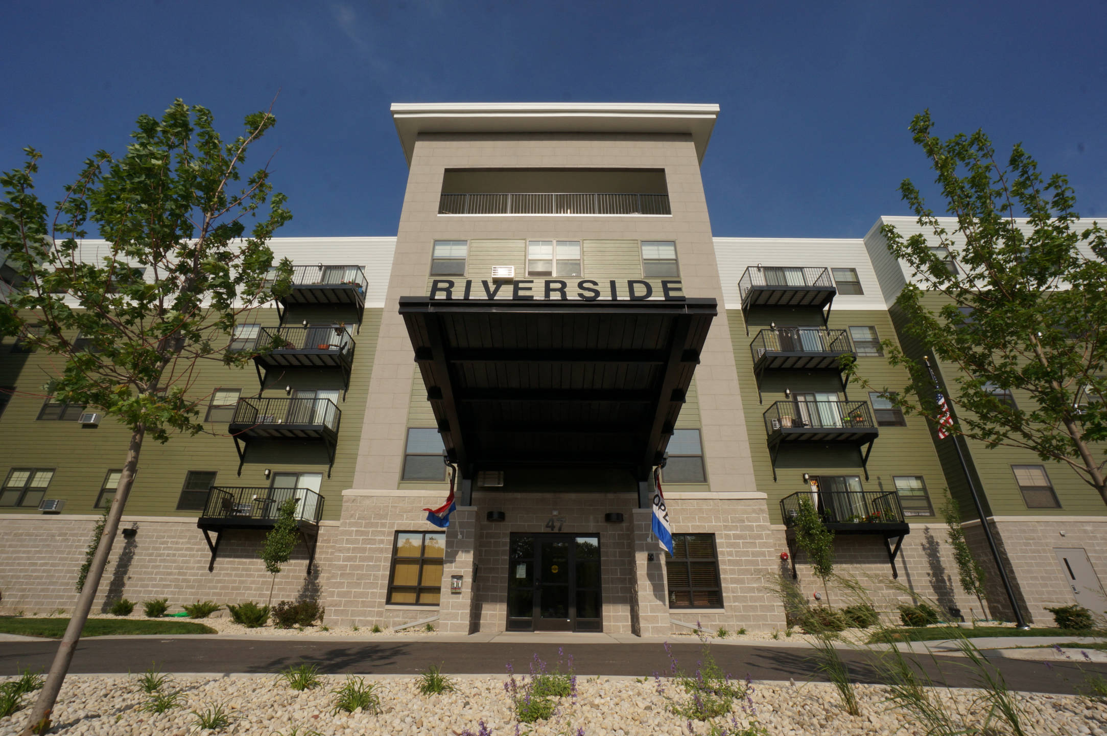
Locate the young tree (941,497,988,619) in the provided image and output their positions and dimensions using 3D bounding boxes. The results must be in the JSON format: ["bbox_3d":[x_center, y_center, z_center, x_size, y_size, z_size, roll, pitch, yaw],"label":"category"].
[{"bbox_3d":[13.429,6.015,15.020,0.840,3.930,0.850,0,-25,1],"label":"young tree"}]

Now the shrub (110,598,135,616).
[{"bbox_3d":[-13.942,7.789,14.961,0.850,0.530,0.800,0,-25,1],"label":"shrub"}]

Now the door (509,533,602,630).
[{"bbox_3d":[0.008,5.221,11.336,2.300,2.230,0.120,0,-25,1],"label":"door"}]

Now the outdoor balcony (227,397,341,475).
[{"bbox_3d":[-10.106,2.625,17.280,3.530,2.650,1.350,0,-25,1],"label":"outdoor balcony"}]

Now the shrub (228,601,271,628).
[{"bbox_3d":[-7.206,5.809,10.903,0.900,0.507,0.900,0,-25,0],"label":"shrub"}]

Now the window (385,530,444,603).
[{"bbox_3d":[-3.323,4.989,11.546,1.480,1.700,0.120,0,-25,0],"label":"window"}]

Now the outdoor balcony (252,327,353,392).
[{"bbox_3d":[-10.384,-0.318,19.101,3.570,2.450,1.470,0,-25,1],"label":"outdoor balcony"}]

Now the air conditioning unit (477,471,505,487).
[{"bbox_3d":[-1.663,2.992,12.332,0.710,0.420,0.320,0,-25,1],"label":"air conditioning unit"}]

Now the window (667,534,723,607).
[{"bbox_3d":[3.332,4.944,11.289,1.490,1.710,0.130,0,-25,1],"label":"window"}]

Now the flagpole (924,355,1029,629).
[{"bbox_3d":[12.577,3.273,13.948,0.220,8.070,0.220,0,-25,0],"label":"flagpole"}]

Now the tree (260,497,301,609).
[{"bbox_3d":[-8.464,5.771,14.141,1.150,3.480,1.140,0,-25,1],"label":"tree"}]

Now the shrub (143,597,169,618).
[{"bbox_3d":[-13.285,7.995,15.394,0.910,0.610,0.880,0,-25,1],"label":"shrub"}]

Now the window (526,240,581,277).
[{"bbox_3d":[0.007,-3.684,15.536,1.860,1.540,0.100,0,-25,1],"label":"window"}]

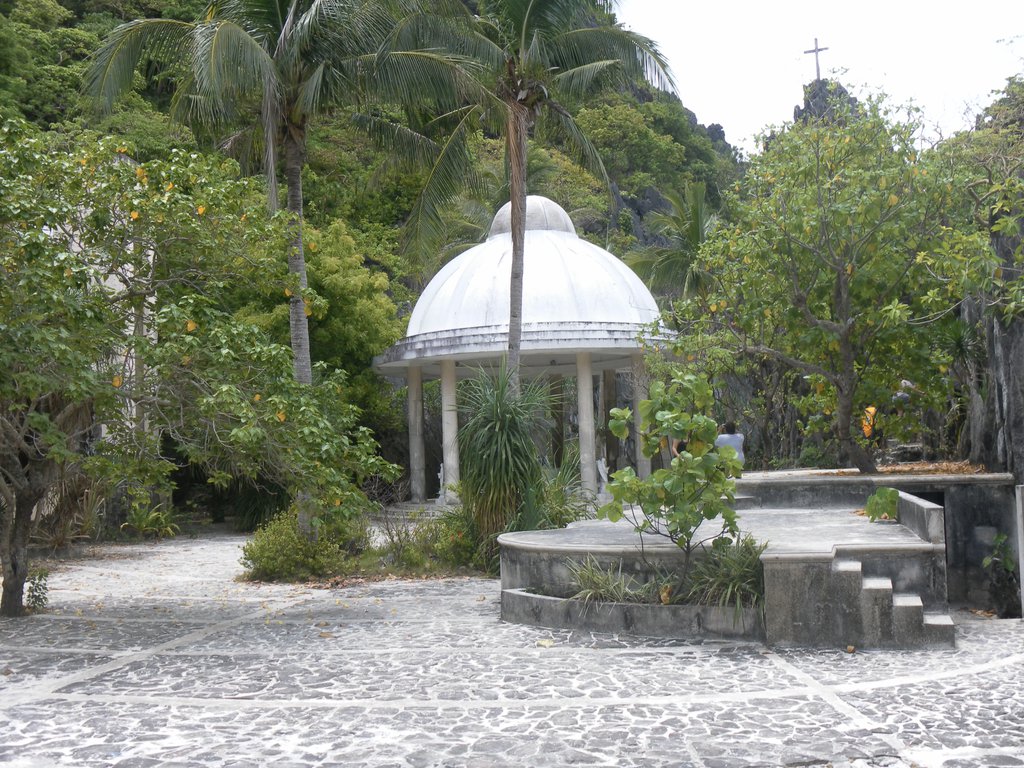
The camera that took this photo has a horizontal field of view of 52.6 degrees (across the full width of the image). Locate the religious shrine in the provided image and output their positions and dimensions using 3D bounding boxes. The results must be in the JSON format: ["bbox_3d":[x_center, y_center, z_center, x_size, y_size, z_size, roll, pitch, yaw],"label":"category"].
[{"bbox_3d":[0.633,-0.969,27.096,8.586,7.927,8.586,-2,-3,1],"label":"religious shrine"}]

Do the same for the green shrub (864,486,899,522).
[{"bbox_3d":[4.091,1.330,11.432,0.380,0.373,0.300,-3,-4,19],"label":"green shrub"}]

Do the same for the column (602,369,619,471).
[{"bbox_3d":[2.876,1.291,29.669,0.370,3.424,0.370,-2,-3,5],"label":"column"}]

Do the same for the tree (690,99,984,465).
[{"bbox_3d":[4.729,-1.403,14.699,4.500,5.402,4.300,-3,-4,18],"label":"tree"}]

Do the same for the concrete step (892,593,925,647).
[{"bbox_3d":[3.389,2.040,8.937,0.235,0.344,0.625,-3,-4,17],"label":"concrete step"}]

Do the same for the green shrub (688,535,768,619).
[{"bbox_3d":[1.955,1.704,9.361,0.760,0.646,0.700,-3,-3,11],"label":"green shrub"}]

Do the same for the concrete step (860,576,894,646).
[{"bbox_3d":[3.153,1.983,9.007,0.235,0.485,0.625,-3,-4,17],"label":"concrete step"}]

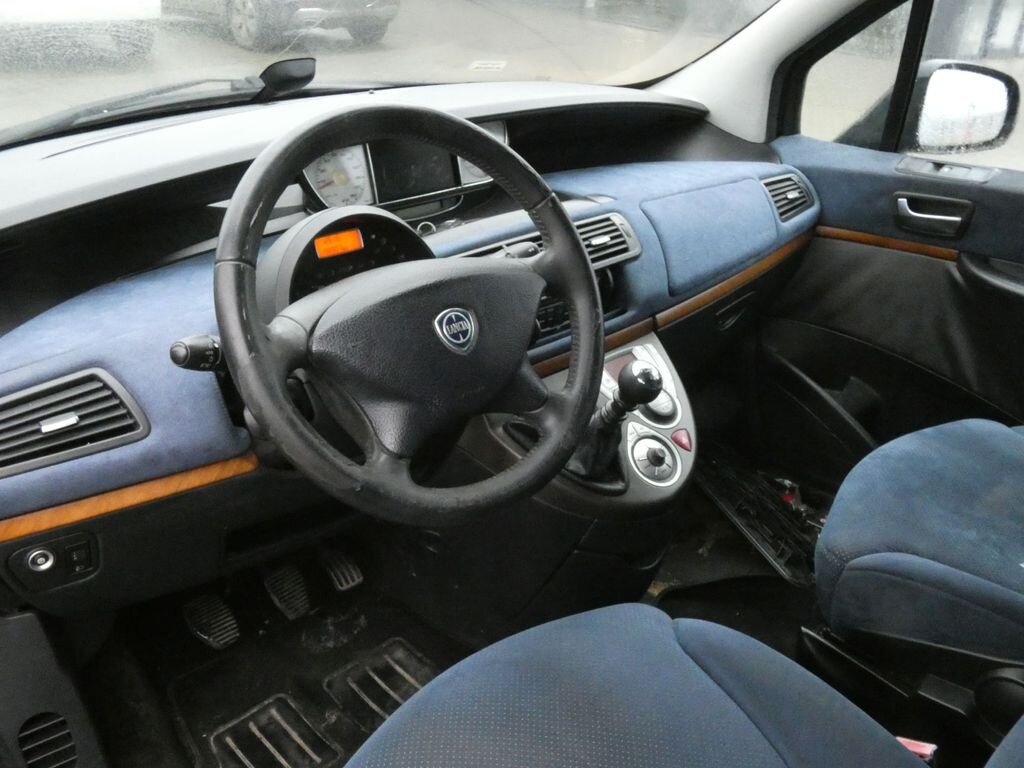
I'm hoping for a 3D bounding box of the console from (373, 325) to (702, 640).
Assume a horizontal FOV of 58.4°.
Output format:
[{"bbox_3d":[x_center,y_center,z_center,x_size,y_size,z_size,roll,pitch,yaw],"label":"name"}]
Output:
[{"bbox_3d":[0.059,0.146,1.441,0.380,0.440,0.360,-22,34,-32],"label":"console"}]

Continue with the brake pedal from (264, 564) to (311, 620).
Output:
[{"bbox_3d":[-0.330,0.306,1.350,0.054,0.068,0.022,-22,-6,-32],"label":"brake pedal"}]

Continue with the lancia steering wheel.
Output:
[{"bbox_3d":[-0.083,-0.064,0.846,0.385,0.385,0.110,-22,4,-32],"label":"lancia steering wheel"}]

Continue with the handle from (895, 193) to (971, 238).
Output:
[{"bbox_3d":[0.748,-0.299,1.630,0.035,0.068,0.130,-25,33,-37],"label":"handle"}]

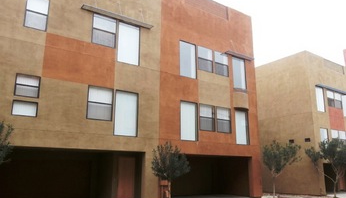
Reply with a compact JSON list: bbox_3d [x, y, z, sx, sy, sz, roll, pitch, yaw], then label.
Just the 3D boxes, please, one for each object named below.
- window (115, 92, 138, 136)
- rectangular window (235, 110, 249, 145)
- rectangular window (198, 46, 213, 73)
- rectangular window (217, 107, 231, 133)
[{"bbox_3d":[-2.236,0.695,14.339,1.237,2.176,0.130,8,-15,-33],"label":"window"},{"bbox_3d":[4.240,1.724,18.571,1.230,2.163,0.130,8,-15,-33],"label":"rectangular window"},{"bbox_3d":[1.952,-2.404,18.341,1.190,1.518,0.120,9,-16,-34],"label":"rectangular window"},{"bbox_3d":[3.083,1.279,18.312,1.212,1.529,0.120,9,-16,-34],"label":"rectangular window"}]

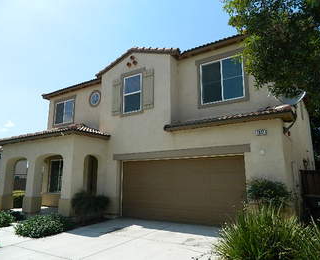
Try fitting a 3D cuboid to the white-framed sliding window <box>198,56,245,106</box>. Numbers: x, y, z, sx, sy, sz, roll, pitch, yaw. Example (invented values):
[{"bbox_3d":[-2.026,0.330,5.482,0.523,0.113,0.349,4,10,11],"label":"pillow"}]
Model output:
[{"bbox_3d":[2.193,-1.761,8.911,1.620,1.620,0.100,-6,-11,31],"label":"white-framed sliding window"}]

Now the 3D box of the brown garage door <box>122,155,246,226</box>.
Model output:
[{"bbox_3d":[0.556,2.118,8.861,4.850,2.160,0.080,-6,-11,31],"label":"brown garage door"}]

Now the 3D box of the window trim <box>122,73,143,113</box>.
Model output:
[{"bbox_3d":[-1.106,-1.490,10.136,1.020,1.620,0.100,-6,-11,31],"label":"window trim"}]

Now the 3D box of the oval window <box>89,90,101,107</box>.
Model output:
[{"bbox_3d":[-3.169,-1.545,12.189,0.800,0.820,0.100,-6,-11,31],"label":"oval window"}]

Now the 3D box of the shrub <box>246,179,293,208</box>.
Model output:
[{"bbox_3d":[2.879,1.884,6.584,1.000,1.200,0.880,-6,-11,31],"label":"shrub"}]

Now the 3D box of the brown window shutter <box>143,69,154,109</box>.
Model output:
[{"bbox_3d":[-0.461,-1.598,9.719,0.500,1.580,0.050,-6,-11,31],"label":"brown window shutter"}]

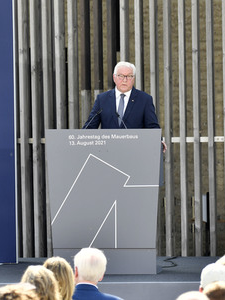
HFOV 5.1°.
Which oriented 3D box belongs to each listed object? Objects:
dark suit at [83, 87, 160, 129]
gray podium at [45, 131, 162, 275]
[{"bbox_3d":[0.093,-0.156,21.100,0.680,0.760,0.400,0,2,6],"label":"dark suit"},{"bbox_3d":[-0.032,0.413,20.637,0.940,1.180,0.480,0,2,8],"label":"gray podium"}]

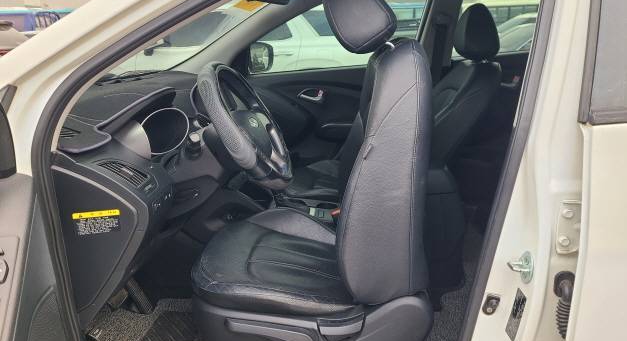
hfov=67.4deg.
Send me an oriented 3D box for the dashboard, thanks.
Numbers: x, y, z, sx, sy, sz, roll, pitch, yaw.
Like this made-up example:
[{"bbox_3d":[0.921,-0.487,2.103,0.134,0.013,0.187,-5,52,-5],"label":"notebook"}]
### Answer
[{"bbox_3d":[-0.528,-0.093,1.741,0.590,0.560,1.420,2,17,7],"label":"dashboard"}]

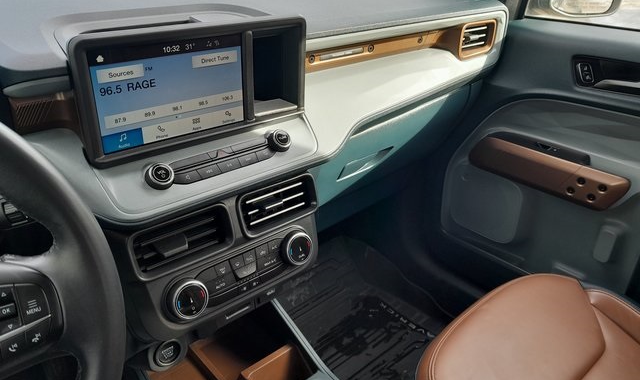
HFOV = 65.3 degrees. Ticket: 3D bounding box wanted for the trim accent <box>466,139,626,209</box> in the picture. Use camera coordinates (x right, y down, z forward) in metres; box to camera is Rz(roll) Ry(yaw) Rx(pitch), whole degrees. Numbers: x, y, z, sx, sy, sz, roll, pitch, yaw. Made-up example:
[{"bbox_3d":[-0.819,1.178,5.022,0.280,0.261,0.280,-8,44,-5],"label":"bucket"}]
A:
[{"bbox_3d":[0.450,-0.040,1.006,0.318,0.066,0.048,25,21,40],"label":"trim accent"}]

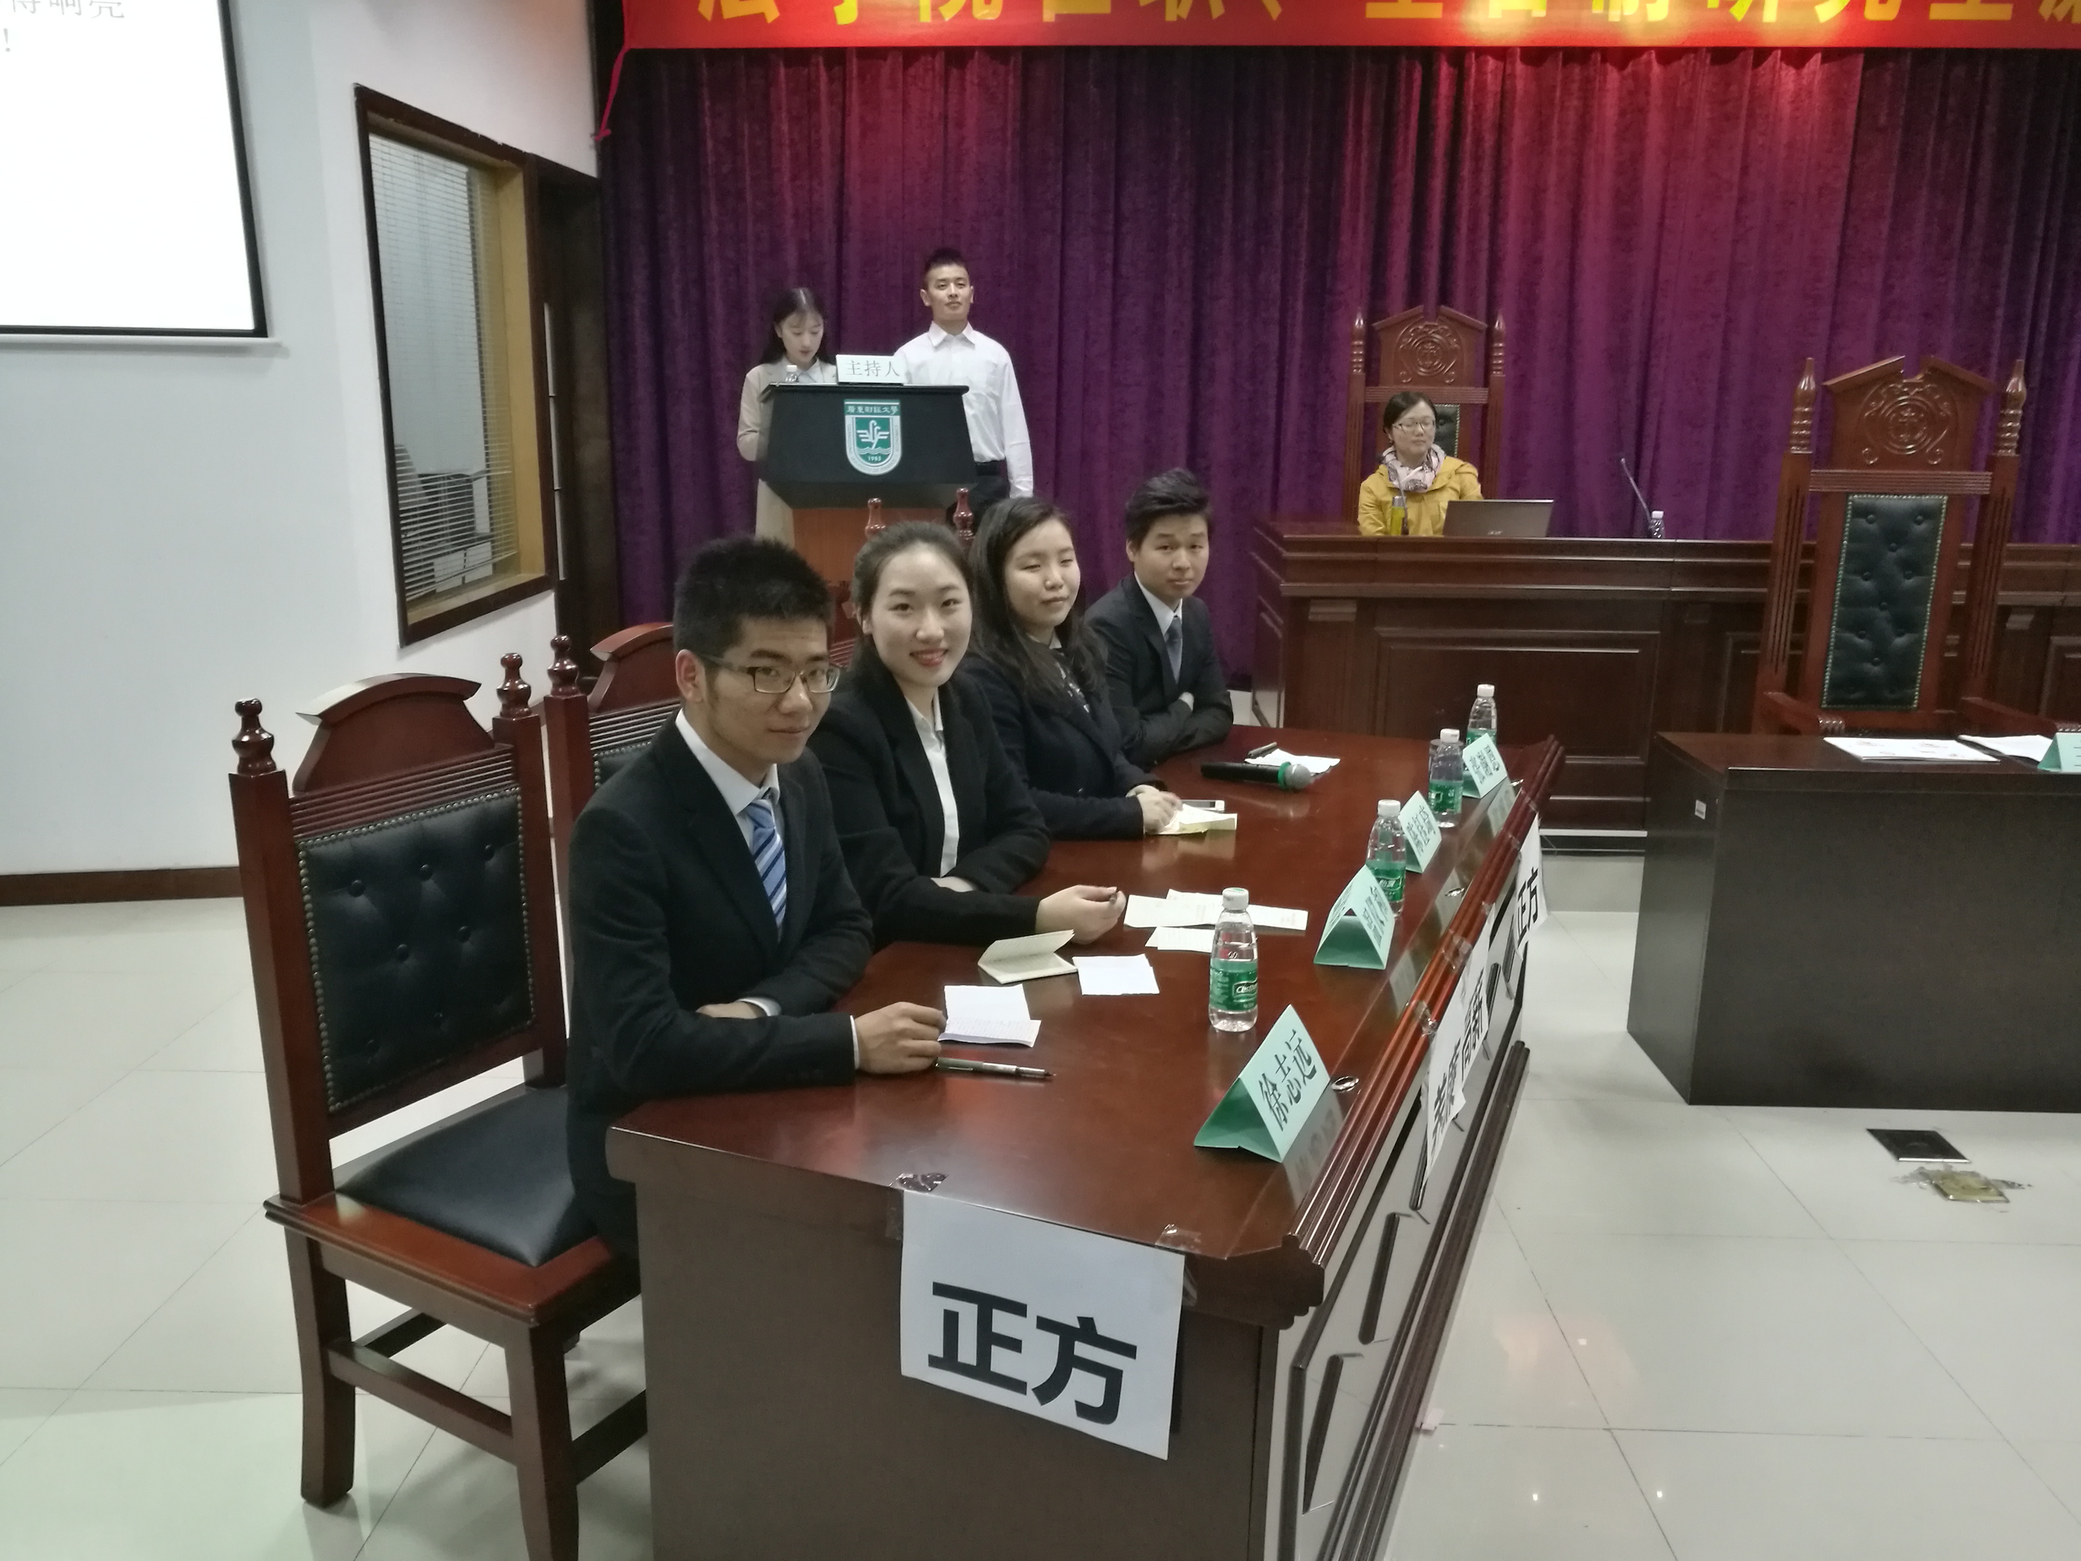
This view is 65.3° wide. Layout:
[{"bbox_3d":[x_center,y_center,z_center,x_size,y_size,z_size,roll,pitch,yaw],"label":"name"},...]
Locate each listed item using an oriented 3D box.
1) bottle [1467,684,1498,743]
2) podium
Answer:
[{"bbox_3d":[0.949,-0.118,3.478,0.061,0.167,0.061,1,14,1],"label":"bottle"},{"bbox_3d":[-0.605,-0.702,5.770,0.710,1.350,0.500,-2,14,-9],"label":"podium"}]

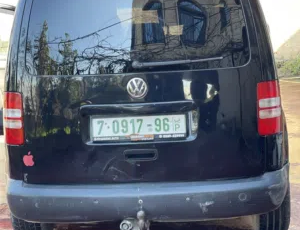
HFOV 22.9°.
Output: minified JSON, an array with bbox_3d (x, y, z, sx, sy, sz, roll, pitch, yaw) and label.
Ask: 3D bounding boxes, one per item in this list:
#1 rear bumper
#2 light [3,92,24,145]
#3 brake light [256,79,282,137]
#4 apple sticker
[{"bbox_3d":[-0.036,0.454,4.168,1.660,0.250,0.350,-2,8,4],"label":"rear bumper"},{"bbox_3d":[-0.773,0.018,4.166,0.133,0.301,0.110,-2,8,4],"label":"light"},{"bbox_3d":[0.660,-0.038,4.075,0.133,0.301,0.110,-2,8,4],"label":"brake light"},{"bbox_3d":[-0.675,0.248,4.126,0.062,0.080,0.006,-2,8,4],"label":"apple sticker"}]

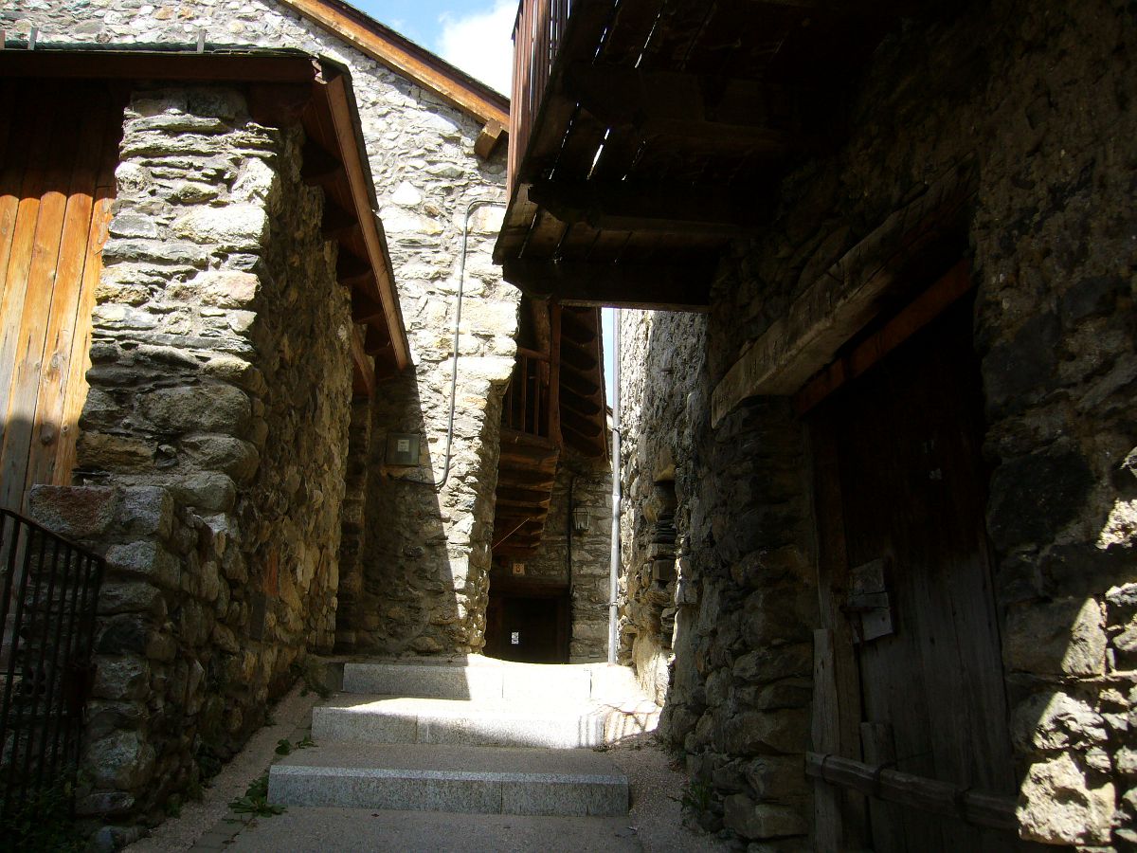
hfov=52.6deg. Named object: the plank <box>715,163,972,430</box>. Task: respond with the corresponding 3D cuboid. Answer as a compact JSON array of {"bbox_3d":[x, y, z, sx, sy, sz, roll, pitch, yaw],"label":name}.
[{"bbox_3d":[0.907,-0.343,4.045,0.220,0.180,2.600,3,-12,-6],"label":"plank"}]

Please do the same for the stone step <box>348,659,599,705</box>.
[{"bbox_3d":[-0.630,1.683,7.639,1.597,0.195,0.850,2,-12,-1],"label":"stone step"}]

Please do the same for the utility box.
[{"bbox_3d":[-1.286,0.170,8.882,0.257,0.247,0.120,2,-12,-5],"label":"utility box"}]

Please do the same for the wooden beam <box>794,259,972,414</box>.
[{"bbox_3d":[1.060,-0.254,3.942,0.070,0.095,1.600,3,-12,-6],"label":"wooden beam"}]

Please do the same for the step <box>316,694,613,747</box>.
[{"bbox_3d":[-0.604,1.697,6.651,1.569,0.215,0.980,2,-12,-1],"label":"step"}]

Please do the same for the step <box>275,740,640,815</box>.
[{"bbox_3d":[-0.531,1.666,5.482,1.548,0.198,1.080,2,-12,-1],"label":"step"}]

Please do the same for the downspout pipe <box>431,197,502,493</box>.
[{"bbox_3d":[-0.795,-0.679,9.135,0.459,2.401,0.070,2,-12,-5],"label":"downspout pipe"}]

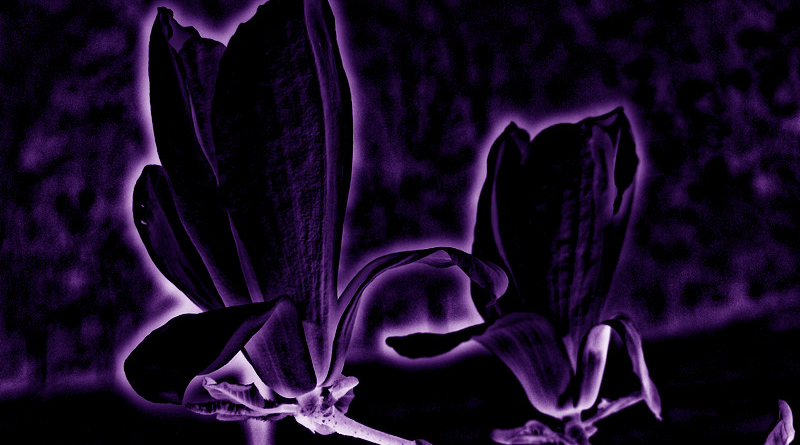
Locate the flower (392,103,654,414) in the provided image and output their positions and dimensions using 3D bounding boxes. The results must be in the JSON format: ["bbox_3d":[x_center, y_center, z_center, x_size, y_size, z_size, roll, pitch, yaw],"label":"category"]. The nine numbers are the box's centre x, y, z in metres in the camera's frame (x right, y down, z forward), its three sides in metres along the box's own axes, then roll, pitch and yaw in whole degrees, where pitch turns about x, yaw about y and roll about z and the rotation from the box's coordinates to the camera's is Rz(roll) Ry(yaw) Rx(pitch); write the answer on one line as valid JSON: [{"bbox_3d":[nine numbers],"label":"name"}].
[{"bbox_3d":[0.032,0.011,1.030,0.070,0.081,0.062,0,0,0],"label":"flower"}]

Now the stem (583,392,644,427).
[{"bbox_3d":[0.055,0.049,1.030,0.018,0.003,0.003,-27,0,0],"label":"stem"}]

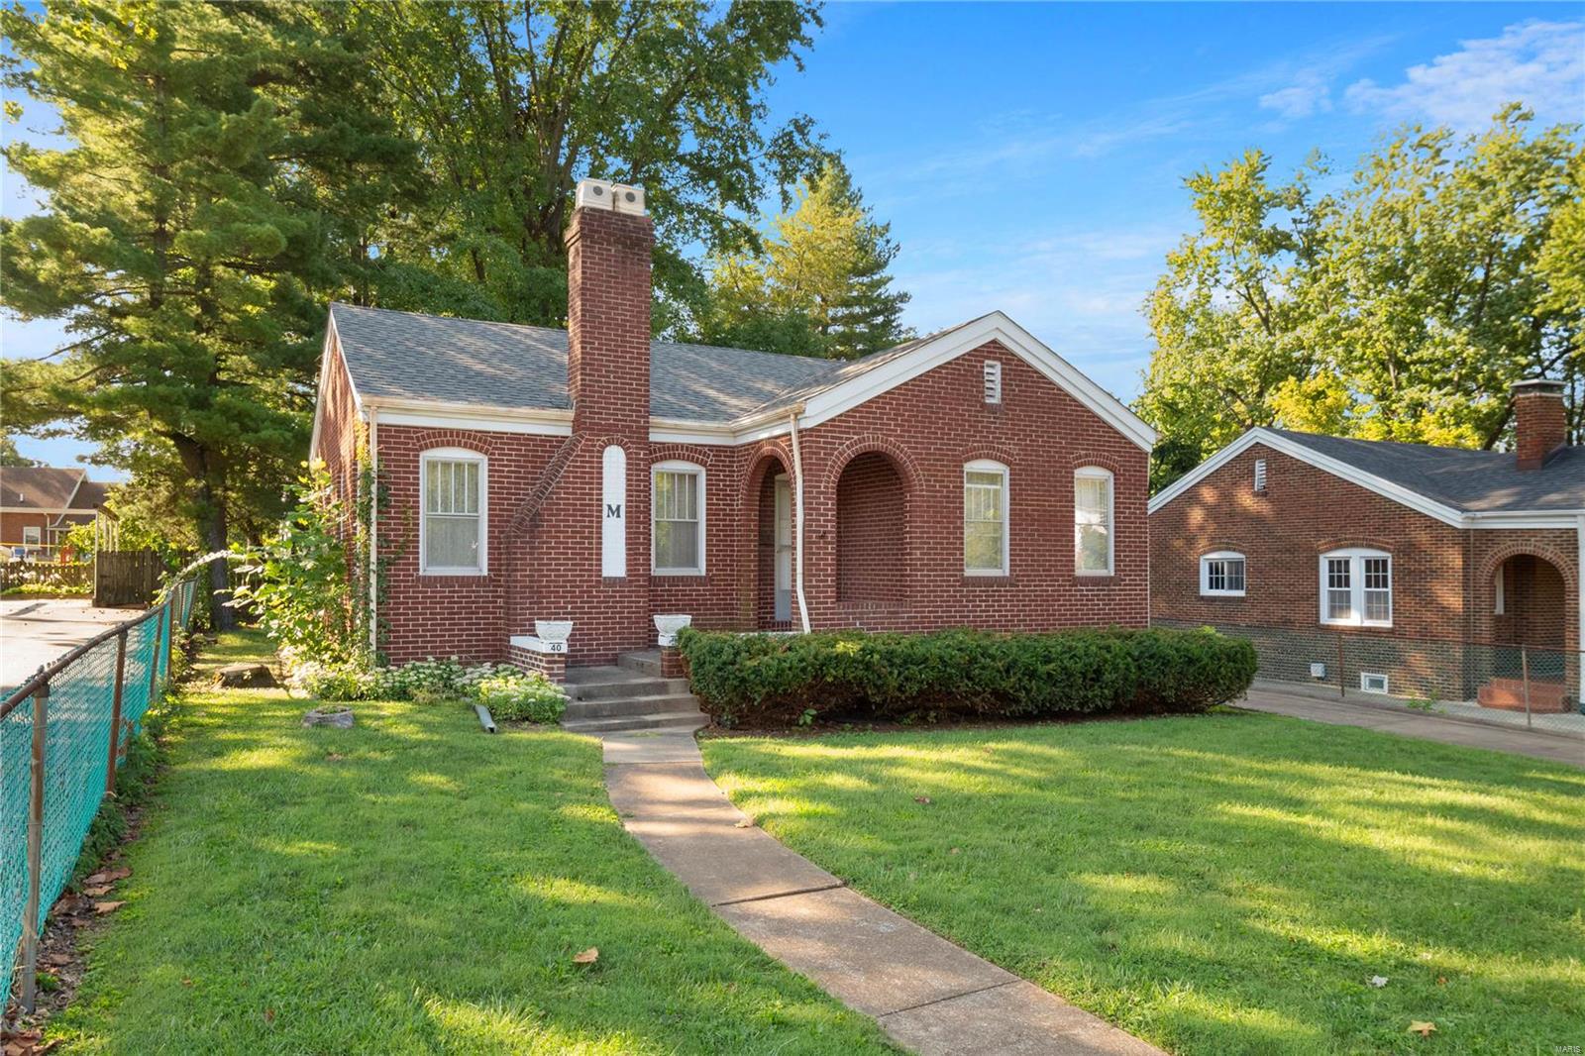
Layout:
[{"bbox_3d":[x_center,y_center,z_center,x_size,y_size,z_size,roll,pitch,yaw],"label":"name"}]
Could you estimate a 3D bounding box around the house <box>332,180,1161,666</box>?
[{"bbox_3d":[-1.872,-1.015,17.645,10.600,6.500,11.100,1,-3,-28],"label":"house"}]

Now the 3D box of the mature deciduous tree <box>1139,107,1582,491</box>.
[{"bbox_3d":[16.917,-4.244,31.230,13.000,16.200,12.000,1,-3,-28],"label":"mature deciduous tree"}]

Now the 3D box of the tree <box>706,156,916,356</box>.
[{"bbox_3d":[0.498,-4.254,34.233,7.000,15.300,7.000,1,-3,-28],"label":"tree"}]

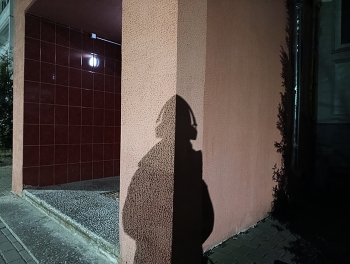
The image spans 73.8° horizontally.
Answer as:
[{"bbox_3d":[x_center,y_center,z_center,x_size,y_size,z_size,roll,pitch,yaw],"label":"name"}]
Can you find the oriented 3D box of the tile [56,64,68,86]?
[{"bbox_3d":[-1.732,-0.859,3.573,0.012,0.300,0.200,1,0,44],"label":"tile"}]

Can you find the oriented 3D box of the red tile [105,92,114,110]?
[{"bbox_3d":[-1.173,-0.554,4.154,0.010,0.300,0.200,1,0,44],"label":"red tile"}]

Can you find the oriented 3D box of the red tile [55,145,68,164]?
[{"bbox_3d":[-1.746,0.348,3.575,0.200,0.300,0.010,0,1,-45],"label":"red tile"}]

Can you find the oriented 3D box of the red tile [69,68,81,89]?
[{"bbox_3d":[-1.592,-0.860,3.719,0.010,0.300,0.200,1,0,44],"label":"red tile"}]

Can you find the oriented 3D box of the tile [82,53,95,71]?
[{"bbox_3d":[-1.439,-1.159,3.845,0.010,0.300,0.200,2,1,43],"label":"tile"}]

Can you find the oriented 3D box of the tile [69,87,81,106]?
[{"bbox_3d":[-1.596,-0.558,3.720,0.010,0.300,0.200,1,0,44],"label":"tile"}]

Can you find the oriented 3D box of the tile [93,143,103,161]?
[{"bbox_3d":[-1.327,0.350,4.013,0.010,0.300,0.200,1,0,44],"label":"tile"}]

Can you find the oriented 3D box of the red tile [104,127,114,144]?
[{"bbox_3d":[-1.181,0.050,4.157,0.010,0.300,0.200,1,0,44],"label":"red tile"}]

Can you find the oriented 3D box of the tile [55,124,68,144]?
[{"bbox_3d":[-1.738,0.045,3.563,0.010,0.300,0.200,2,1,43],"label":"tile"}]

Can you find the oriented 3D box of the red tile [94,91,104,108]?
[{"bbox_3d":[-1.315,-0.554,4.012,0.012,0.300,0.200,1,0,44],"label":"red tile"}]

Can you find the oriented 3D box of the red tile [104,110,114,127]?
[{"bbox_3d":[-1.174,-0.253,4.149,0.010,0.300,0.200,2,1,43],"label":"red tile"}]

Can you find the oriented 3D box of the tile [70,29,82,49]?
[{"bbox_3d":[-1.585,-1.462,3.716,0.012,0.300,0.200,1,0,44],"label":"tile"}]

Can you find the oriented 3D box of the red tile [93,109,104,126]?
[{"bbox_3d":[-1.310,-0.251,3.992,0.200,0.300,0.010,0,1,-45],"label":"red tile"}]

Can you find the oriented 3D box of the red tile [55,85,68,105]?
[{"bbox_3d":[-1.736,-0.557,3.574,0.012,0.300,0.200,1,0,44],"label":"red tile"}]

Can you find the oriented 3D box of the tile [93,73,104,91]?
[{"bbox_3d":[-1.304,-0.856,3.996,0.010,0.300,0.200,2,1,43],"label":"tile"}]

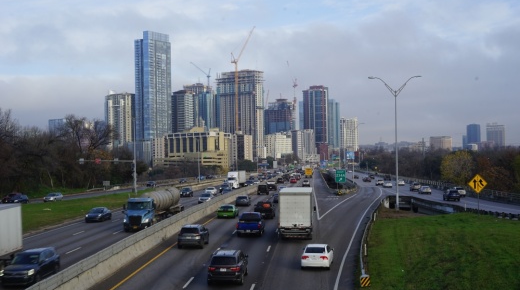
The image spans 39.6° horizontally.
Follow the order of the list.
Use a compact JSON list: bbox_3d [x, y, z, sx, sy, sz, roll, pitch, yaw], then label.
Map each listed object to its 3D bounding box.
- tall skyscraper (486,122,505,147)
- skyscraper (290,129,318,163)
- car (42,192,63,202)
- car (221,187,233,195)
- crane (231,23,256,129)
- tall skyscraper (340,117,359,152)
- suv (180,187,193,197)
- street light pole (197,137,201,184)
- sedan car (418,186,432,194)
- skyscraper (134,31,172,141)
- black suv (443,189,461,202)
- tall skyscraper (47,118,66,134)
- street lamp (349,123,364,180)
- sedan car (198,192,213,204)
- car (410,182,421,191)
[{"bbox_3d":[522.544,-17.736,1600.000,38.000,58.000,33.000,-1,0,19],"label":"tall skyscraper"},{"bbox_3d":[66.905,1.538,1110.000,20.000,52.290,38.000,-1,0,39],"label":"skyscraper"},{"bbox_3d":[-36.052,9.218,126.000,1.790,1.470,4.500,-1,0,6],"label":"car"},{"bbox_3d":[-6.434,8.992,142.000,1.820,1.460,4.600,-1,0,5],"label":"car"},{"bbox_3d":[-25.440,-75.572,1080.000,36.000,203.520,10.000,-1,0,0],"label":"crane"},{"bbox_3d":[120.964,-6.720,970.000,15.000,60.480,25.000,-1,0,39],"label":"tall skyscraper"},{"bbox_3d":[-13.800,8.950,137.500,1.860,1.600,4.700,-1,0,4],"label":"suv"},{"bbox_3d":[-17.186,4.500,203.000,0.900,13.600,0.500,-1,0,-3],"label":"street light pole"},{"bbox_3d":[30.766,8.337,134.000,1.820,1.520,4.500,-1,0,3],"label":"sedan car"},{"bbox_3d":[-140.928,-61.863,955.000,28.000,177.980,40.000,-1,0,39],"label":"skyscraper"},{"bbox_3d":[30.700,8.000,115.500,1.850,1.600,4.550,-1,0,2],"label":"black suv"},{"bbox_3d":[-448.940,-21.061,1600.000,38.000,72.000,33.000,-1,0,-13],"label":"tall skyscraper"},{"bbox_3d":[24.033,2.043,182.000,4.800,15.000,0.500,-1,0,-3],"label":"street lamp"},{"bbox_3d":[-8.300,8.270,113.600,1.820,1.460,4.650,-1,0,4],"label":"sedan car"},{"bbox_3d":[30.871,8.322,143.000,1.900,1.720,4.700,-1,0,3],"label":"car"}]

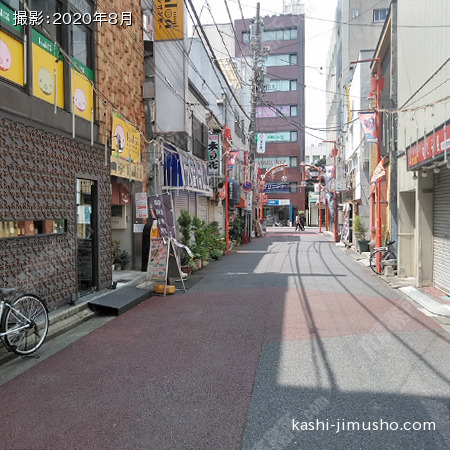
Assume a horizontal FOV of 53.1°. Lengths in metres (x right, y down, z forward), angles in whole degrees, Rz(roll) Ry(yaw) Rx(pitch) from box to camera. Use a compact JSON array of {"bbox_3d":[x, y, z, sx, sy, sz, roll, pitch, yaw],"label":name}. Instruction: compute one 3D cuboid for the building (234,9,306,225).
[{"bbox_3d":[6.084,-12.476,58.383,8.300,25.200,9.500,0,1,9],"label":"building"}]

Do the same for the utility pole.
[{"bbox_3d":[1.956,-6.424,28.122,0.900,14.600,0.800,0,1,9],"label":"utility pole"}]

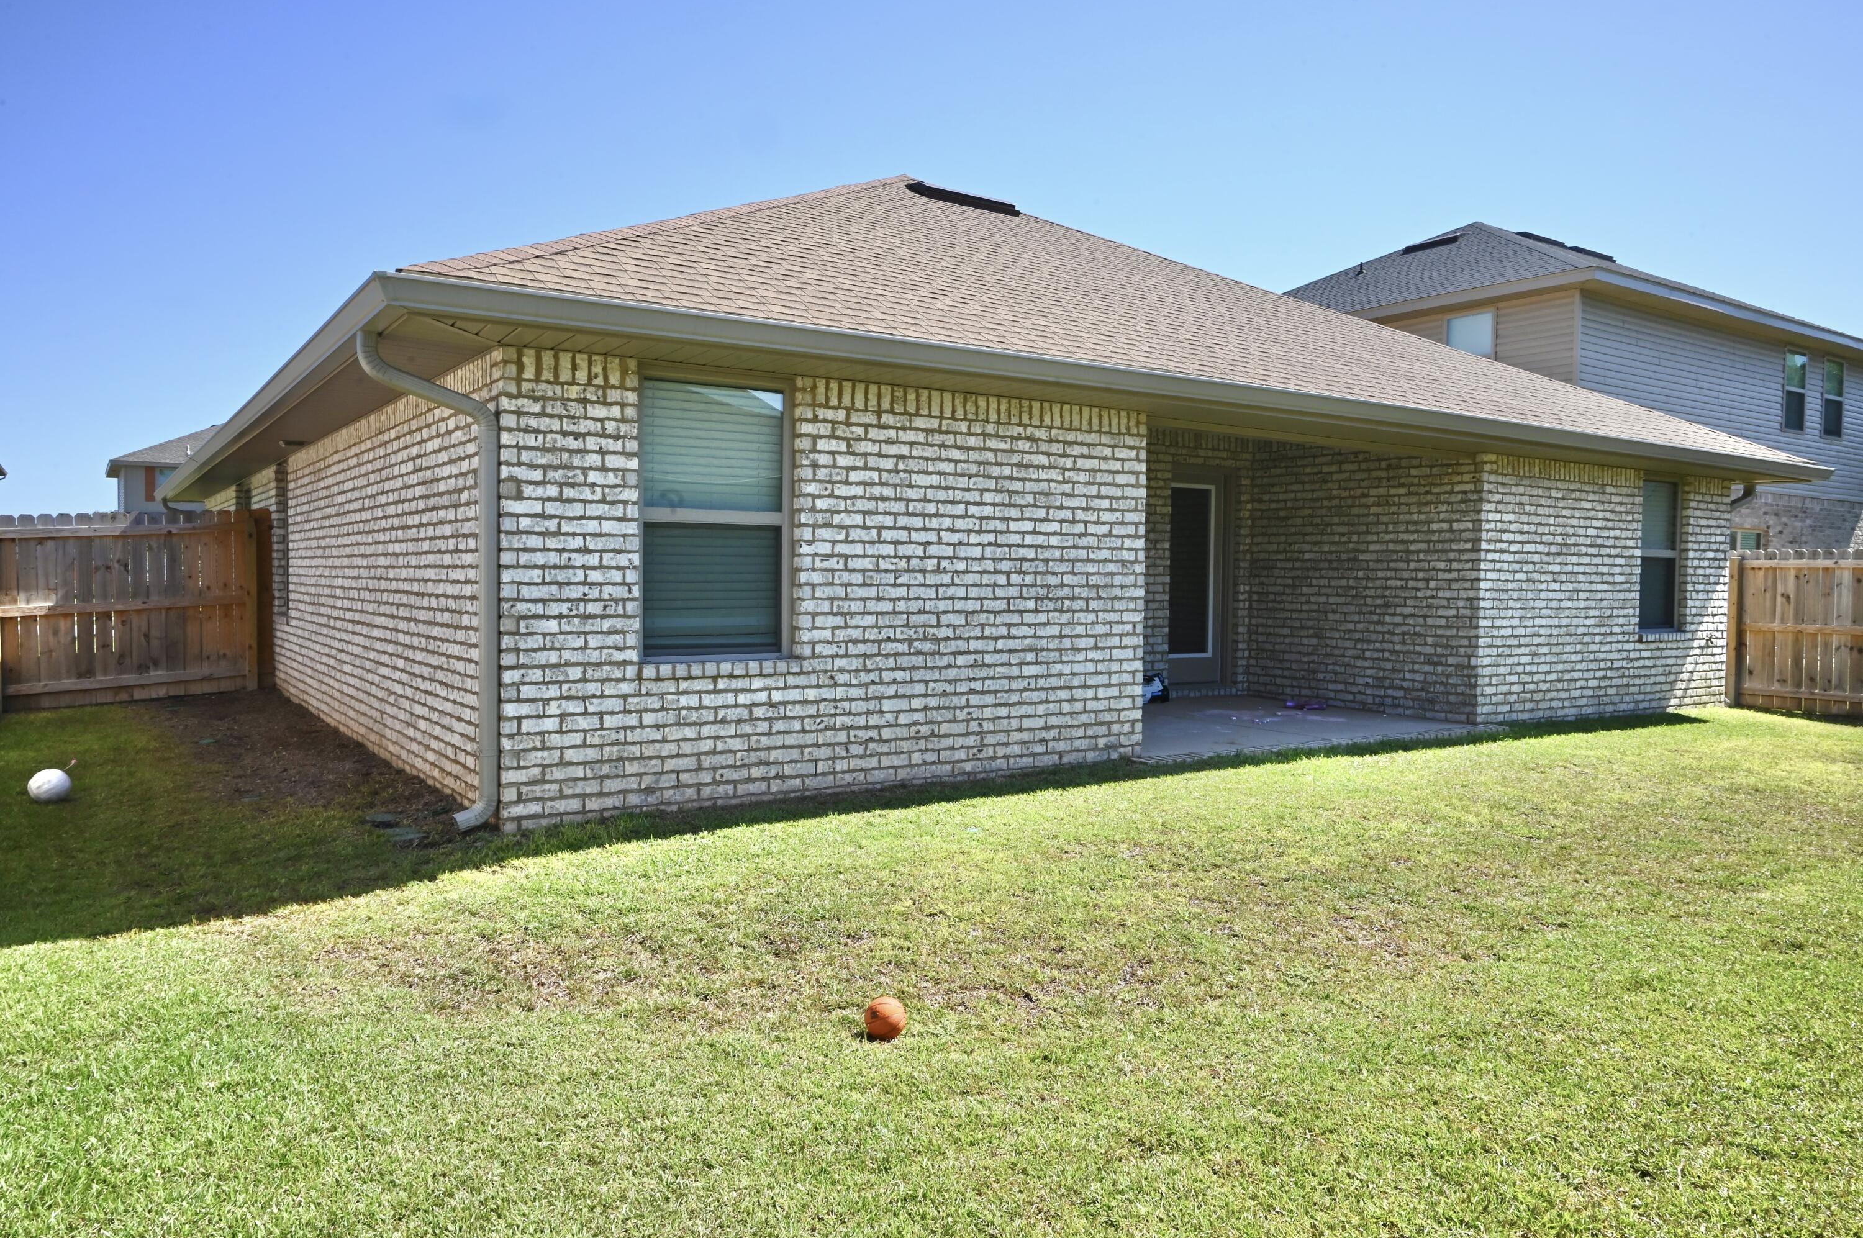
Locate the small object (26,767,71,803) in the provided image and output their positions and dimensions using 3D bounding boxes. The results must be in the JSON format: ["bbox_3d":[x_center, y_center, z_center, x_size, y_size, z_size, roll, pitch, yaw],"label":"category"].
[{"bbox_3d":[-5.080,0.969,7.160,0.203,0.200,0.203,-1,2,-34],"label":"small object"}]

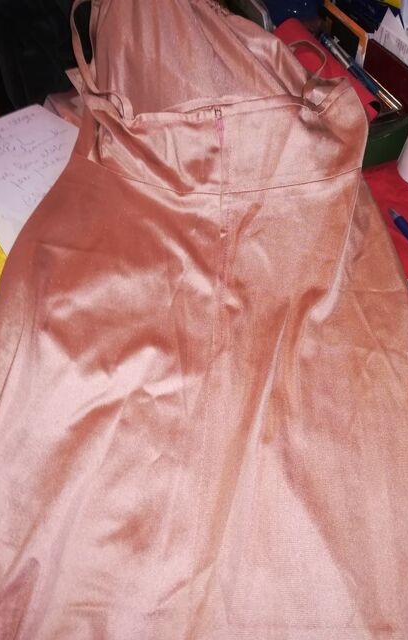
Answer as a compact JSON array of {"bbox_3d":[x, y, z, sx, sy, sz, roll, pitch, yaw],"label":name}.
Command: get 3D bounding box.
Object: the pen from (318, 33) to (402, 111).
[{"bbox_3d":[0.186,-0.300,0.578,0.012,0.012,0.147,-24,65,-16],"label":"pen"}]

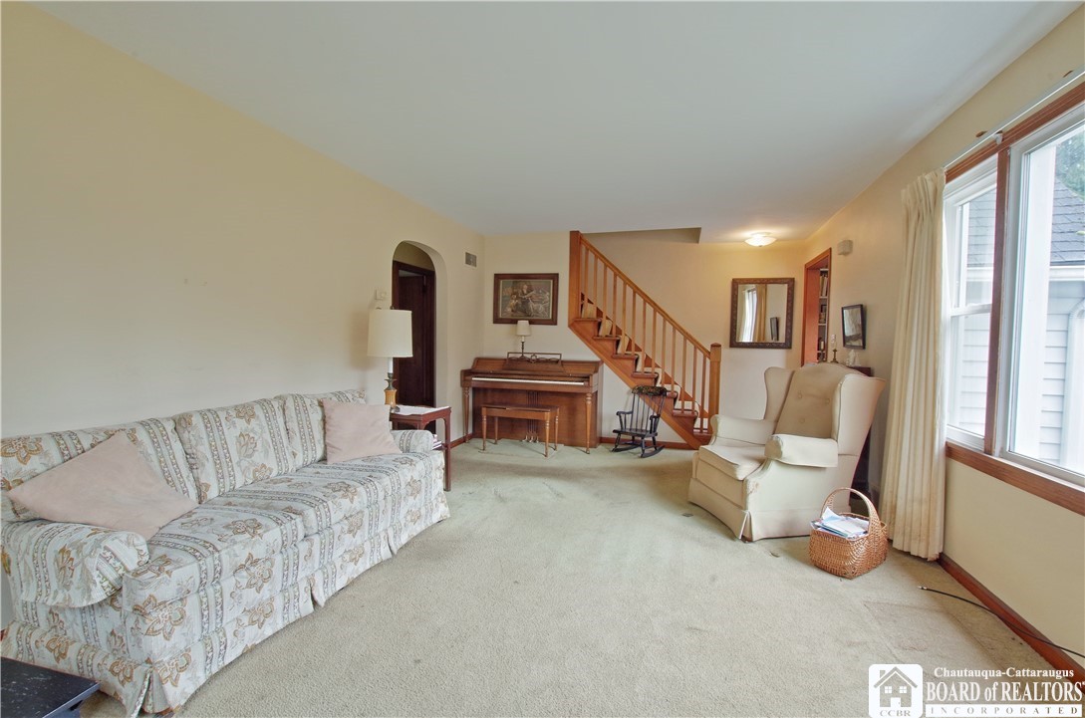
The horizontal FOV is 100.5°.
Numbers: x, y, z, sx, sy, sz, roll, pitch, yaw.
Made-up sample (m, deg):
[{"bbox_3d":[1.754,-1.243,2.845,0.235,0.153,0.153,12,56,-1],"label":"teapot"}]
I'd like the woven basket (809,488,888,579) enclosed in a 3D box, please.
[{"bbox_3d":[1.633,0.893,2.416,0.360,0.370,0.240,-1,3,-31],"label":"woven basket"}]

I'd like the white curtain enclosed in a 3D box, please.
[{"bbox_3d":[2.039,0.037,2.484,0.170,2.050,0.340,1,3,18],"label":"white curtain"}]

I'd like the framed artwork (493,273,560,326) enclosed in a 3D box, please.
[{"bbox_3d":[-0.195,-0.695,5.264,0.795,0.595,0.030,1,3,18],"label":"framed artwork"}]

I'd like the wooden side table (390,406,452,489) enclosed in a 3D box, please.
[{"bbox_3d":[-1.024,0.687,3.338,0.585,0.629,0.406,1,3,18],"label":"wooden side table"}]

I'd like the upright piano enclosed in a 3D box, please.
[{"bbox_3d":[-0.113,0.455,4.982,1.494,0.967,0.571,1,3,18],"label":"upright piano"}]

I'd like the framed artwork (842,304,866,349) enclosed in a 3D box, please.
[{"bbox_3d":[2.479,-0.252,3.587,0.029,0.335,0.450,-3,1,18],"label":"framed artwork"}]

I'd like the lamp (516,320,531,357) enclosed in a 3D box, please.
[{"bbox_3d":[-0.212,-0.219,5.095,0.172,0.434,0.172,1,2,0],"label":"lamp"}]

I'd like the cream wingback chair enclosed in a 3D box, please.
[{"bbox_3d":[1.572,0.537,3.010,0.900,1.030,0.720,0,2,-12],"label":"cream wingback chair"}]

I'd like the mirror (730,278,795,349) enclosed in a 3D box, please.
[{"bbox_3d":[2.634,-0.545,5.407,0.677,0.839,0.043,1,3,18],"label":"mirror"}]

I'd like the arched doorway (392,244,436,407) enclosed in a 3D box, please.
[{"bbox_3d":[-1.199,-0.044,4.275,0.145,2.002,0.899,1,3,18],"label":"arched doorway"}]

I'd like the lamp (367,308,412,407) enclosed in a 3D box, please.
[{"bbox_3d":[-1.078,-0.004,3.219,0.325,0.742,0.325,1,3,18],"label":"lamp"}]

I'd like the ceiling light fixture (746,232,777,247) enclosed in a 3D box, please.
[{"bbox_3d":[2.471,-1.333,5.093,0.345,0.140,0.345,1,3,18],"label":"ceiling light fixture"}]

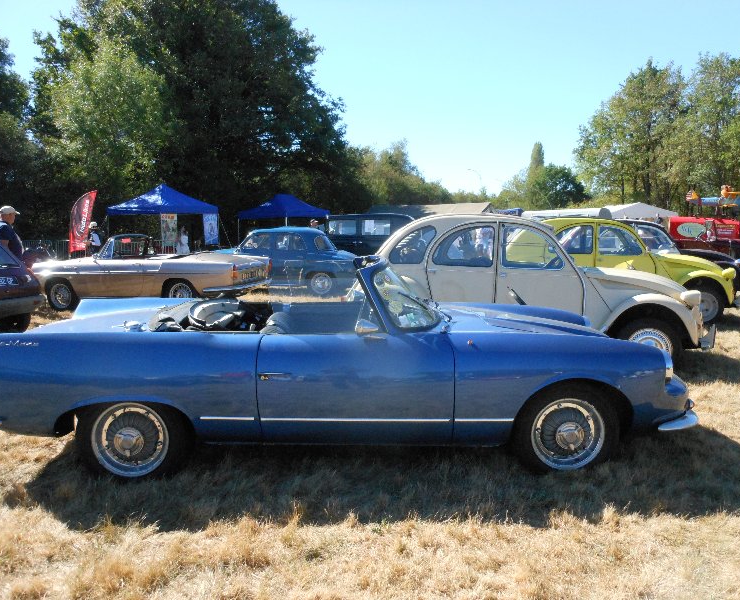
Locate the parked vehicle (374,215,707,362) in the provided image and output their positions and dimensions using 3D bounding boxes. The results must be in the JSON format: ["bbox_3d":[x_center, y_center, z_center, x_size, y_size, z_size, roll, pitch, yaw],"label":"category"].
[{"bbox_3d":[1.650,-0.140,6.930,3.830,1.600,1.480,2,7,25],"label":"parked vehicle"}]

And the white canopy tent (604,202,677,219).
[{"bbox_3d":[21.247,-6.225,52.575,5.200,3.150,8.000,1,7,10],"label":"white canopy tent"}]

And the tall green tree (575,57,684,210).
[{"bbox_3d":[24.249,-13.854,60.885,10.200,16.800,9.500,-1,6,0],"label":"tall green tree"}]

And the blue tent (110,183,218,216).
[{"bbox_3d":[-7.838,-2.757,24.671,3.050,3.250,3.050,2,7,27],"label":"blue tent"}]

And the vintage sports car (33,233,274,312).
[{"bbox_3d":[-3.989,-0.522,11.592,4.260,1.320,1.570,2,7,13],"label":"vintage sports car"}]

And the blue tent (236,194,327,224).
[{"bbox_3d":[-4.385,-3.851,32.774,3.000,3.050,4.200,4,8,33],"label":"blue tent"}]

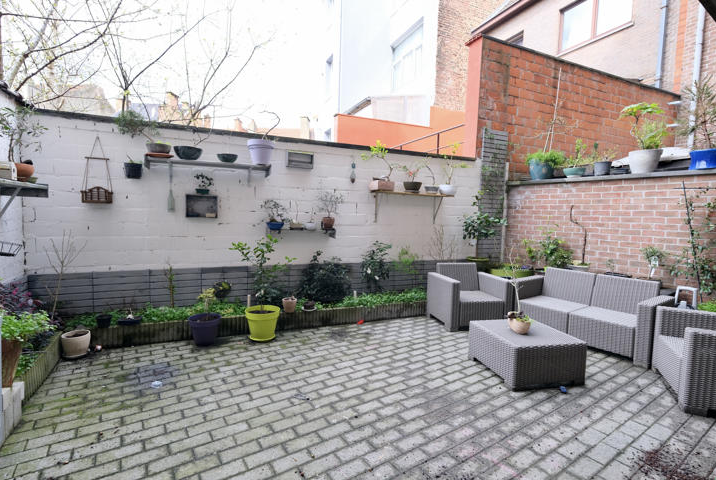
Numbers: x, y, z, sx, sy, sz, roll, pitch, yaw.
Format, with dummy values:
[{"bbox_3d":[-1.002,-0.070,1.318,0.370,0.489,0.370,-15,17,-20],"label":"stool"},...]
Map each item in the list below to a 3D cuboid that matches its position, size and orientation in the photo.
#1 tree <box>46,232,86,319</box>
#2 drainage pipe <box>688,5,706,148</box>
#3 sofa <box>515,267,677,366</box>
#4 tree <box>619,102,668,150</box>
[{"bbox_3d":[-2.752,0.325,3.199,0.260,0.790,0.250,0,4,-23],"label":"tree"},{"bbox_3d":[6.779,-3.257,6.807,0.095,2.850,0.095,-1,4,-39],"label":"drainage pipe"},{"bbox_3d":[2.581,0.789,3.890,0.670,0.740,1.395,-1,4,-35],"label":"sofa"},{"bbox_3d":[3.555,-1.412,4.249,0.390,0.540,0.430,-1,4,-39],"label":"tree"}]

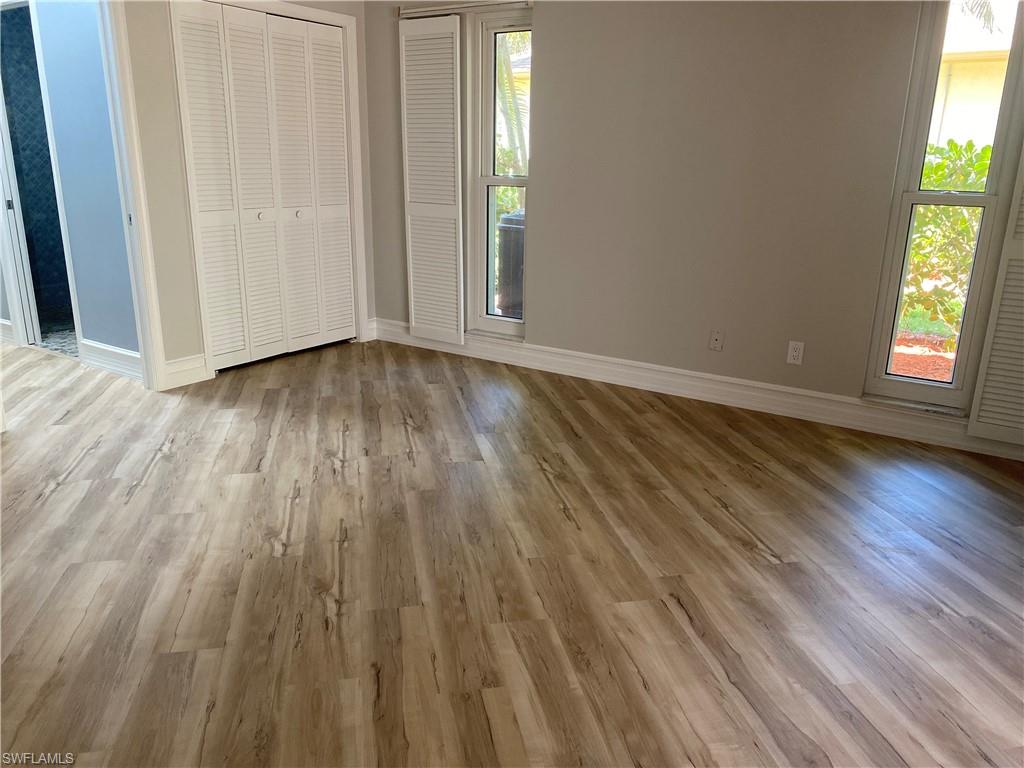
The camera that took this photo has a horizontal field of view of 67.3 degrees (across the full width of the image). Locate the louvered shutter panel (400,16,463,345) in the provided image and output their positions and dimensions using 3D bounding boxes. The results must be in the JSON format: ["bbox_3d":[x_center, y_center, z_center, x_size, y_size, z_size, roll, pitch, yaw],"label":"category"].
[{"bbox_3d":[-0.503,-1.252,4.910,0.450,1.969,0.032,12,19,33],"label":"louvered shutter panel"}]

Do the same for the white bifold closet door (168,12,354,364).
[{"bbox_3d":[-1.448,-1.170,4.716,0.040,2.022,1.212,12,19,33],"label":"white bifold closet door"}]

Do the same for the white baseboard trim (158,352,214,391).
[{"bbox_3d":[-1.863,-0.070,4.349,0.018,0.163,0.281,12,19,33],"label":"white baseboard trim"}]

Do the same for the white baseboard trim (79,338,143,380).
[{"bbox_3d":[-2.398,-0.150,4.599,0.700,0.165,0.018,12,19,33],"label":"white baseboard trim"}]

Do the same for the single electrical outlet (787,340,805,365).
[{"bbox_3d":[1.437,-0.155,3.892,0.072,0.114,0.010,12,19,33],"label":"single electrical outlet"}]

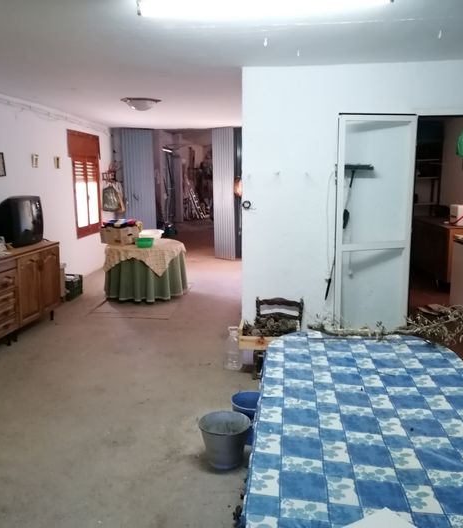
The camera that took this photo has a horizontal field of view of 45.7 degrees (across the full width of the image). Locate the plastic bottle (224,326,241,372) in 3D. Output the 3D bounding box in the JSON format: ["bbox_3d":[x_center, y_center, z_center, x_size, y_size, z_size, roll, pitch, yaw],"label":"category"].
[{"bbox_3d":[0.019,0.706,4.622,0.150,0.350,0.150,1,8,6],"label":"plastic bottle"}]

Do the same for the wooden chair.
[{"bbox_3d":[0.387,0.599,4.474,0.390,0.605,0.410,1,8,6],"label":"wooden chair"}]

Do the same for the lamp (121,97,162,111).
[{"bbox_3d":[-1.035,-1.821,6.290,0.430,0.120,0.430,1,8,6],"label":"lamp"}]

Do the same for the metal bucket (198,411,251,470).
[{"bbox_3d":[-0.031,0.994,3.055,0.284,0.243,0.284,0,8,0],"label":"metal bucket"}]

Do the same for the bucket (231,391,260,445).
[{"bbox_3d":[0.130,0.948,3.339,0.255,0.250,0.255,1,8,6],"label":"bucket"}]

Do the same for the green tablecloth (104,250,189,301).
[{"bbox_3d":[-1.231,0.065,7.675,1.130,0.720,1.130,1,8,6],"label":"green tablecloth"}]

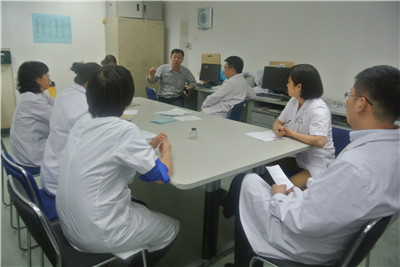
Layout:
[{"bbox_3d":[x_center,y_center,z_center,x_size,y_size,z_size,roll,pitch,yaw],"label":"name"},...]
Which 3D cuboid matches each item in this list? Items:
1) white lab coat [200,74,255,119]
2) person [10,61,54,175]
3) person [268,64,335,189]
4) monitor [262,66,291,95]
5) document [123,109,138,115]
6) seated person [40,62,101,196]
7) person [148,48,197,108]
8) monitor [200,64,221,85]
[{"bbox_3d":[0.284,-0.354,3.422,0.650,0.780,0.550,2,15,-1],"label":"white lab coat"},{"bbox_3d":[-1.125,0.052,2.344,0.470,1.210,0.700,11,18,29],"label":"person"},{"bbox_3d":[0.711,0.141,2.212,0.700,1.260,0.500,-5,17,-24],"label":"person"},{"bbox_3d":[1.049,-0.703,4.132,0.440,0.400,0.180,15,20,39],"label":"monitor"},{"bbox_3d":[-0.696,-0.195,2.746,0.260,0.010,0.210,0,15,-8],"label":"document"},{"bbox_3d":[-0.706,0.162,1.988,0.480,1.220,0.720,9,17,24],"label":"seated person"},{"bbox_3d":[-0.324,-0.368,3.775,0.600,1.330,0.750,2,15,-1],"label":"person"},{"bbox_3d":[0.184,-0.959,4.953,0.420,0.400,0.180,10,17,25],"label":"monitor"}]

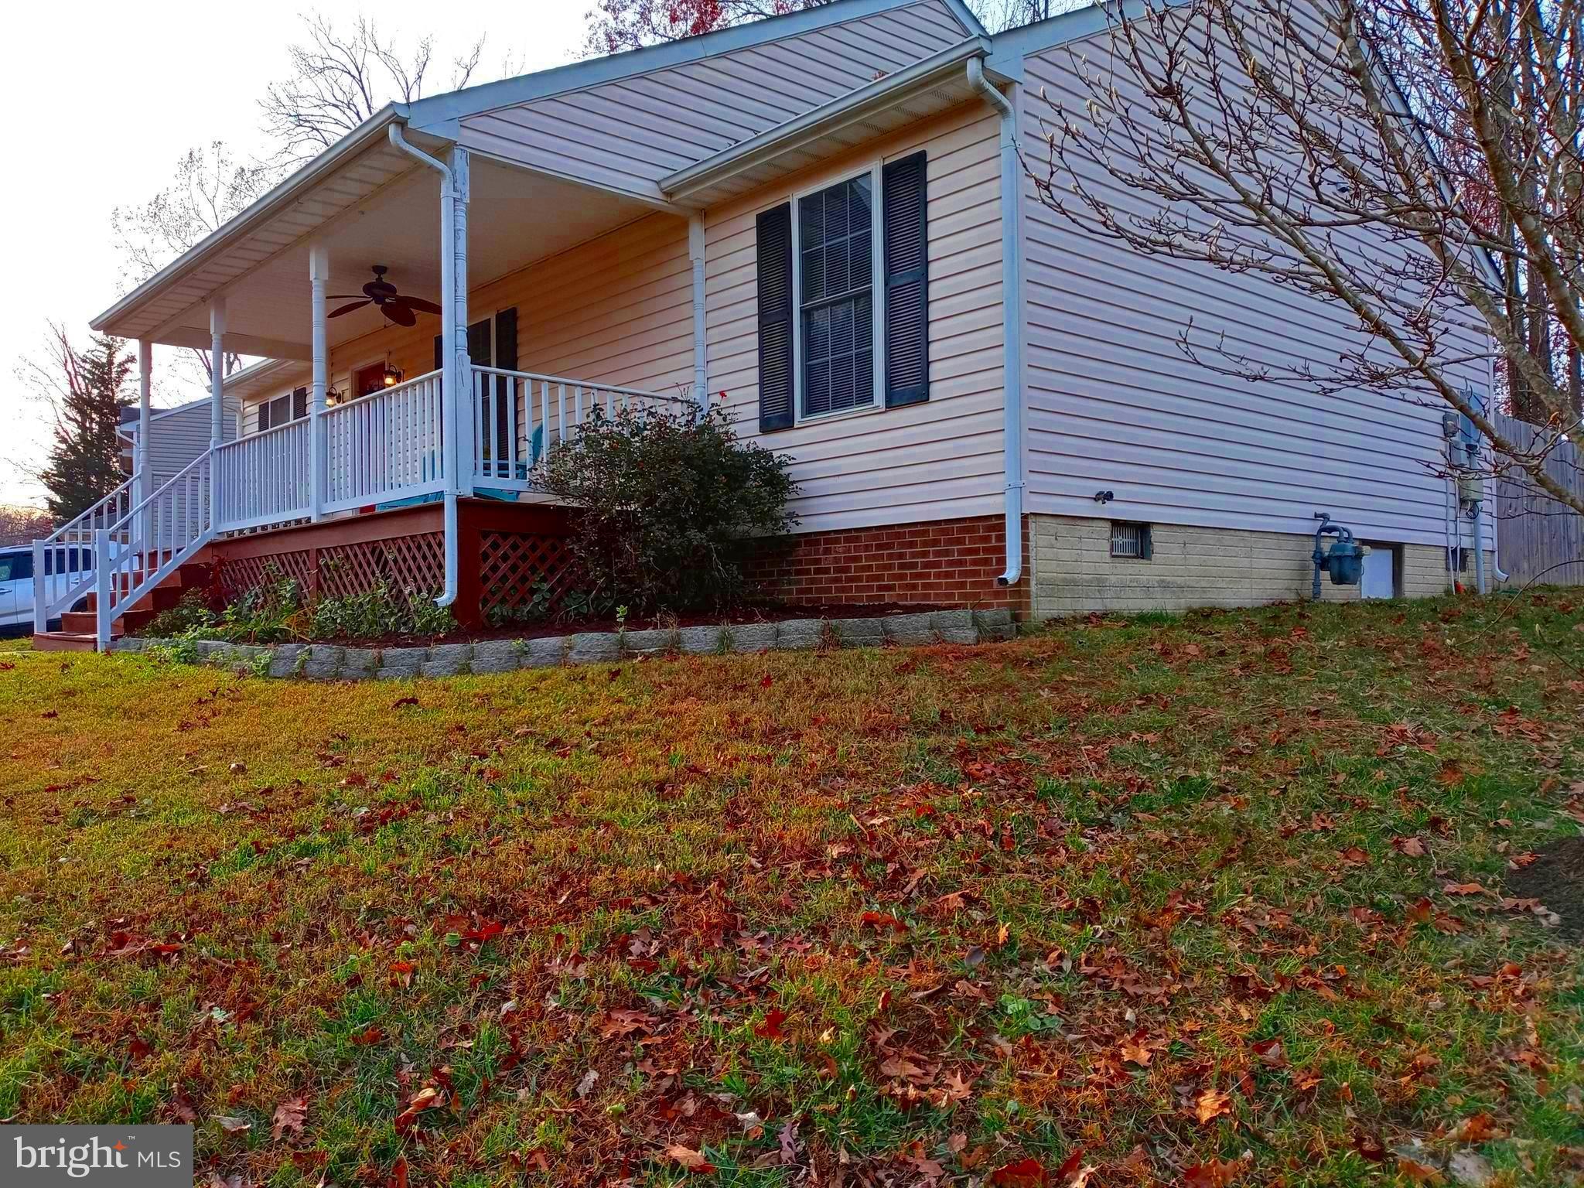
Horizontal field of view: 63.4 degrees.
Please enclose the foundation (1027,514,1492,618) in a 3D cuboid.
[{"bbox_3d":[4.100,-0.131,10.162,7.411,0.618,0.199,1,-2,-42],"label":"foundation"}]

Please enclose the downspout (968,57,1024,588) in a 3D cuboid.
[{"bbox_3d":[1.189,-1.570,7.433,0.388,3.058,0.085,1,-2,-42],"label":"downspout"}]

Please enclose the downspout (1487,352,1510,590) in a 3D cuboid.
[{"bbox_3d":[7.032,-1.438,12.776,0.369,2.639,0.080,1,-2,-42],"label":"downspout"}]

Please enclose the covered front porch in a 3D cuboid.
[{"bbox_3d":[-4.196,-1.259,11.345,3.088,3.416,7.211,1,-2,-42],"label":"covered front porch"}]

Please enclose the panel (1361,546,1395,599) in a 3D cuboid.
[{"bbox_3d":[4.972,-0.171,10.943,0.767,0.443,0.045,1,-2,-42],"label":"panel"}]

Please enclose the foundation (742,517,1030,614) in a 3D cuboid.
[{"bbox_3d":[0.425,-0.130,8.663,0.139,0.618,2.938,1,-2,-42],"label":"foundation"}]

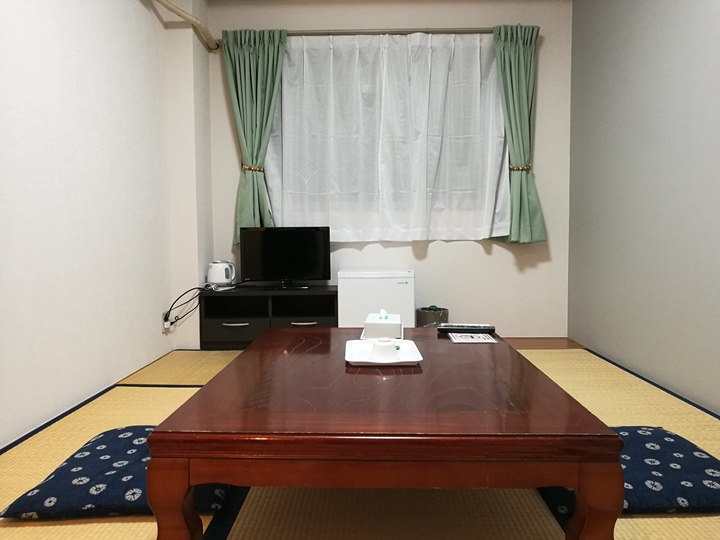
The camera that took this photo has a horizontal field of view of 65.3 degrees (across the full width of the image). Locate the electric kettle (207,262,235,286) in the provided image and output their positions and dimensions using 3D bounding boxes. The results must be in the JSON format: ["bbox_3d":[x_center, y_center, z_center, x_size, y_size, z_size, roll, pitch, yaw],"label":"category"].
[{"bbox_3d":[-0.930,0.032,3.758,0.187,0.178,0.140,-1,3,-9],"label":"electric kettle"}]

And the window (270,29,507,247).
[{"bbox_3d":[0.162,-0.875,3.754,1.716,1.380,0.070,0,3,1],"label":"window"}]

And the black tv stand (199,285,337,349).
[{"bbox_3d":[-0.560,0.305,3.703,0.863,0.366,0.390,0,3,1],"label":"black tv stand"}]

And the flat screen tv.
[{"bbox_3d":[-0.484,-0.075,3.645,0.589,0.400,0.170,0,3,1],"label":"flat screen tv"}]

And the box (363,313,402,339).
[{"bbox_3d":[0.086,0.199,2.003,0.122,0.053,0.224,0,3,3],"label":"box"}]

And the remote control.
[{"bbox_3d":[0.387,0.216,2.060,0.208,0.025,0.055,0,3,1],"label":"remote control"}]

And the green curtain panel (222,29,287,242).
[{"bbox_3d":[-0.700,-0.878,3.741,0.435,1.408,0.120,0,3,1],"label":"green curtain panel"}]

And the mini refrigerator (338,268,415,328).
[{"bbox_3d":[0.109,0.243,3.653,0.469,0.489,0.450,0,3,1],"label":"mini refrigerator"}]

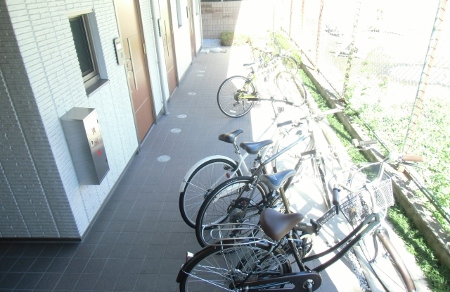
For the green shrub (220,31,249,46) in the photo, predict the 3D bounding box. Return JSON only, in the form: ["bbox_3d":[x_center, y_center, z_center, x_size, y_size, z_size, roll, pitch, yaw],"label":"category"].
[{"bbox_3d":[0.350,-3.988,11.598,1.000,0.450,0.650,-1,27,2],"label":"green shrub"}]

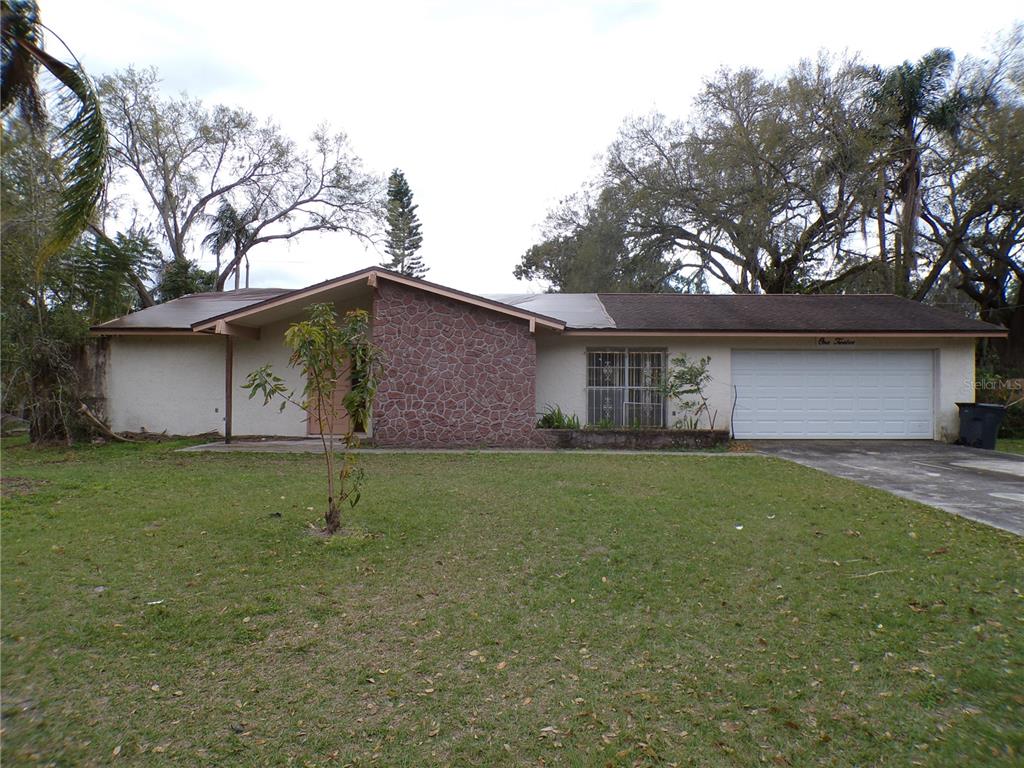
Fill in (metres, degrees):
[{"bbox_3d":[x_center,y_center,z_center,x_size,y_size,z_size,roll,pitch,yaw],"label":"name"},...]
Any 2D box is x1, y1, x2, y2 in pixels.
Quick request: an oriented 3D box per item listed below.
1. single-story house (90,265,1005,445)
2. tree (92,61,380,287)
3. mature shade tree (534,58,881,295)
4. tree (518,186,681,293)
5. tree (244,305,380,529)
[{"bbox_3d":[0.830,-0.630,20.300,21.300,4.000,11.200,0,0,0],"label":"single-story house"},{"bbox_3d":[-11.500,-5.950,30.000,12.000,14.700,11.000,0,0,0],"label":"tree"},{"bbox_3d":[8.800,-6.600,32.000,15.600,16.000,14.000,0,0,0],"label":"mature shade tree"},{"bbox_3d":[4.000,-3.850,33.000,7.800,10.500,7.500,0,0,0],"label":"tree"},{"bbox_3d":[-1.930,0.340,6.900,1.340,2.230,1.200,0,0,0],"label":"tree"}]

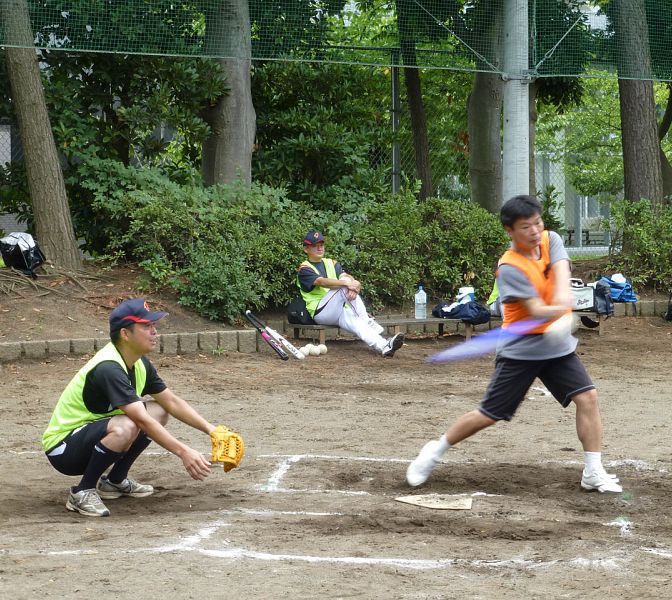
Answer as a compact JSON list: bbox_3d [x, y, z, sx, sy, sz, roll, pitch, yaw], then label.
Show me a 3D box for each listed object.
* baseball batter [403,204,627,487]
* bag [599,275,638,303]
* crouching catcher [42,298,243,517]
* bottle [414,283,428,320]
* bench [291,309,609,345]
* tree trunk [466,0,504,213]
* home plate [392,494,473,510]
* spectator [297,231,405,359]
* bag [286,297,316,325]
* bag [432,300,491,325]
[{"bbox_3d":[0.997,0.243,10.200,1.050,1.650,0.720,-2,4,-18],"label":"baseball batter"},{"bbox_3d":[2.971,-0.121,19.200,0.380,0.290,0.280,-2,4,-15],"label":"bag"},{"bbox_3d":[-1.044,0.585,9.850,0.920,1.090,0.600,1,4,20],"label":"crouching catcher"},{"bbox_3d":[0.810,0.016,17.300,0.105,0.320,0.095,-2,4,-22],"label":"bottle"},{"bbox_3d":[1.075,0.255,17.600,3.150,0.210,0.400,-2,4,-21],"label":"bench"},{"bbox_3d":[1.797,-2.024,21.800,0.420,3.600,0.420,-1,4,0],"label":"tree trunk"},{"bbox_3d":[0.540,1.112,10.000,0.432,0.025,0.432,0,4,5],"label":"home plate"},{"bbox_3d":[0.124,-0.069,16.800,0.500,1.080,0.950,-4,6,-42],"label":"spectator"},{"bbox_3d":[-0.315,0.099,17.150,0.310,0.270,0.200,-2,4,-22],"label":"bag"},{"bbox_3d":[1.203,0.115,17.500,0.530,0.240,0.270,-2,4,-22],"label":"bag"}]

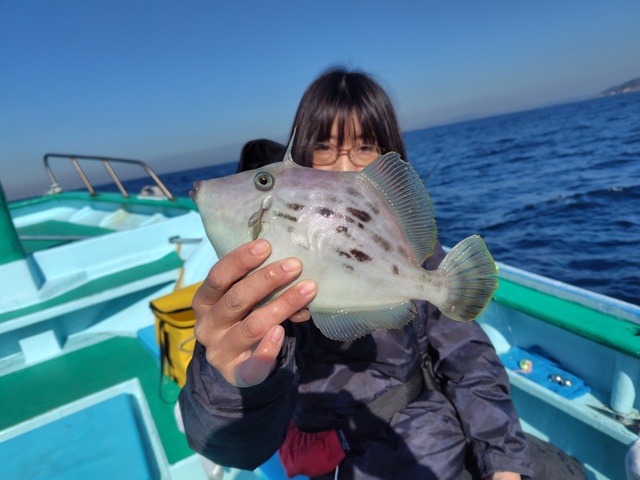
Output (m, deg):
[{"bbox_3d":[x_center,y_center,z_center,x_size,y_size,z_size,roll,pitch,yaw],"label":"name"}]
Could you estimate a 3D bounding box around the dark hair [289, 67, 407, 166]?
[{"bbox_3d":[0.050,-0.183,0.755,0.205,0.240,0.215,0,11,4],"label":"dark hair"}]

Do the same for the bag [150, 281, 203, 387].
[{"bbox_3d":[-0.635,0.485,2.205,0.350,0.365,0.250,-18,16,-40],"label":"bag"}]

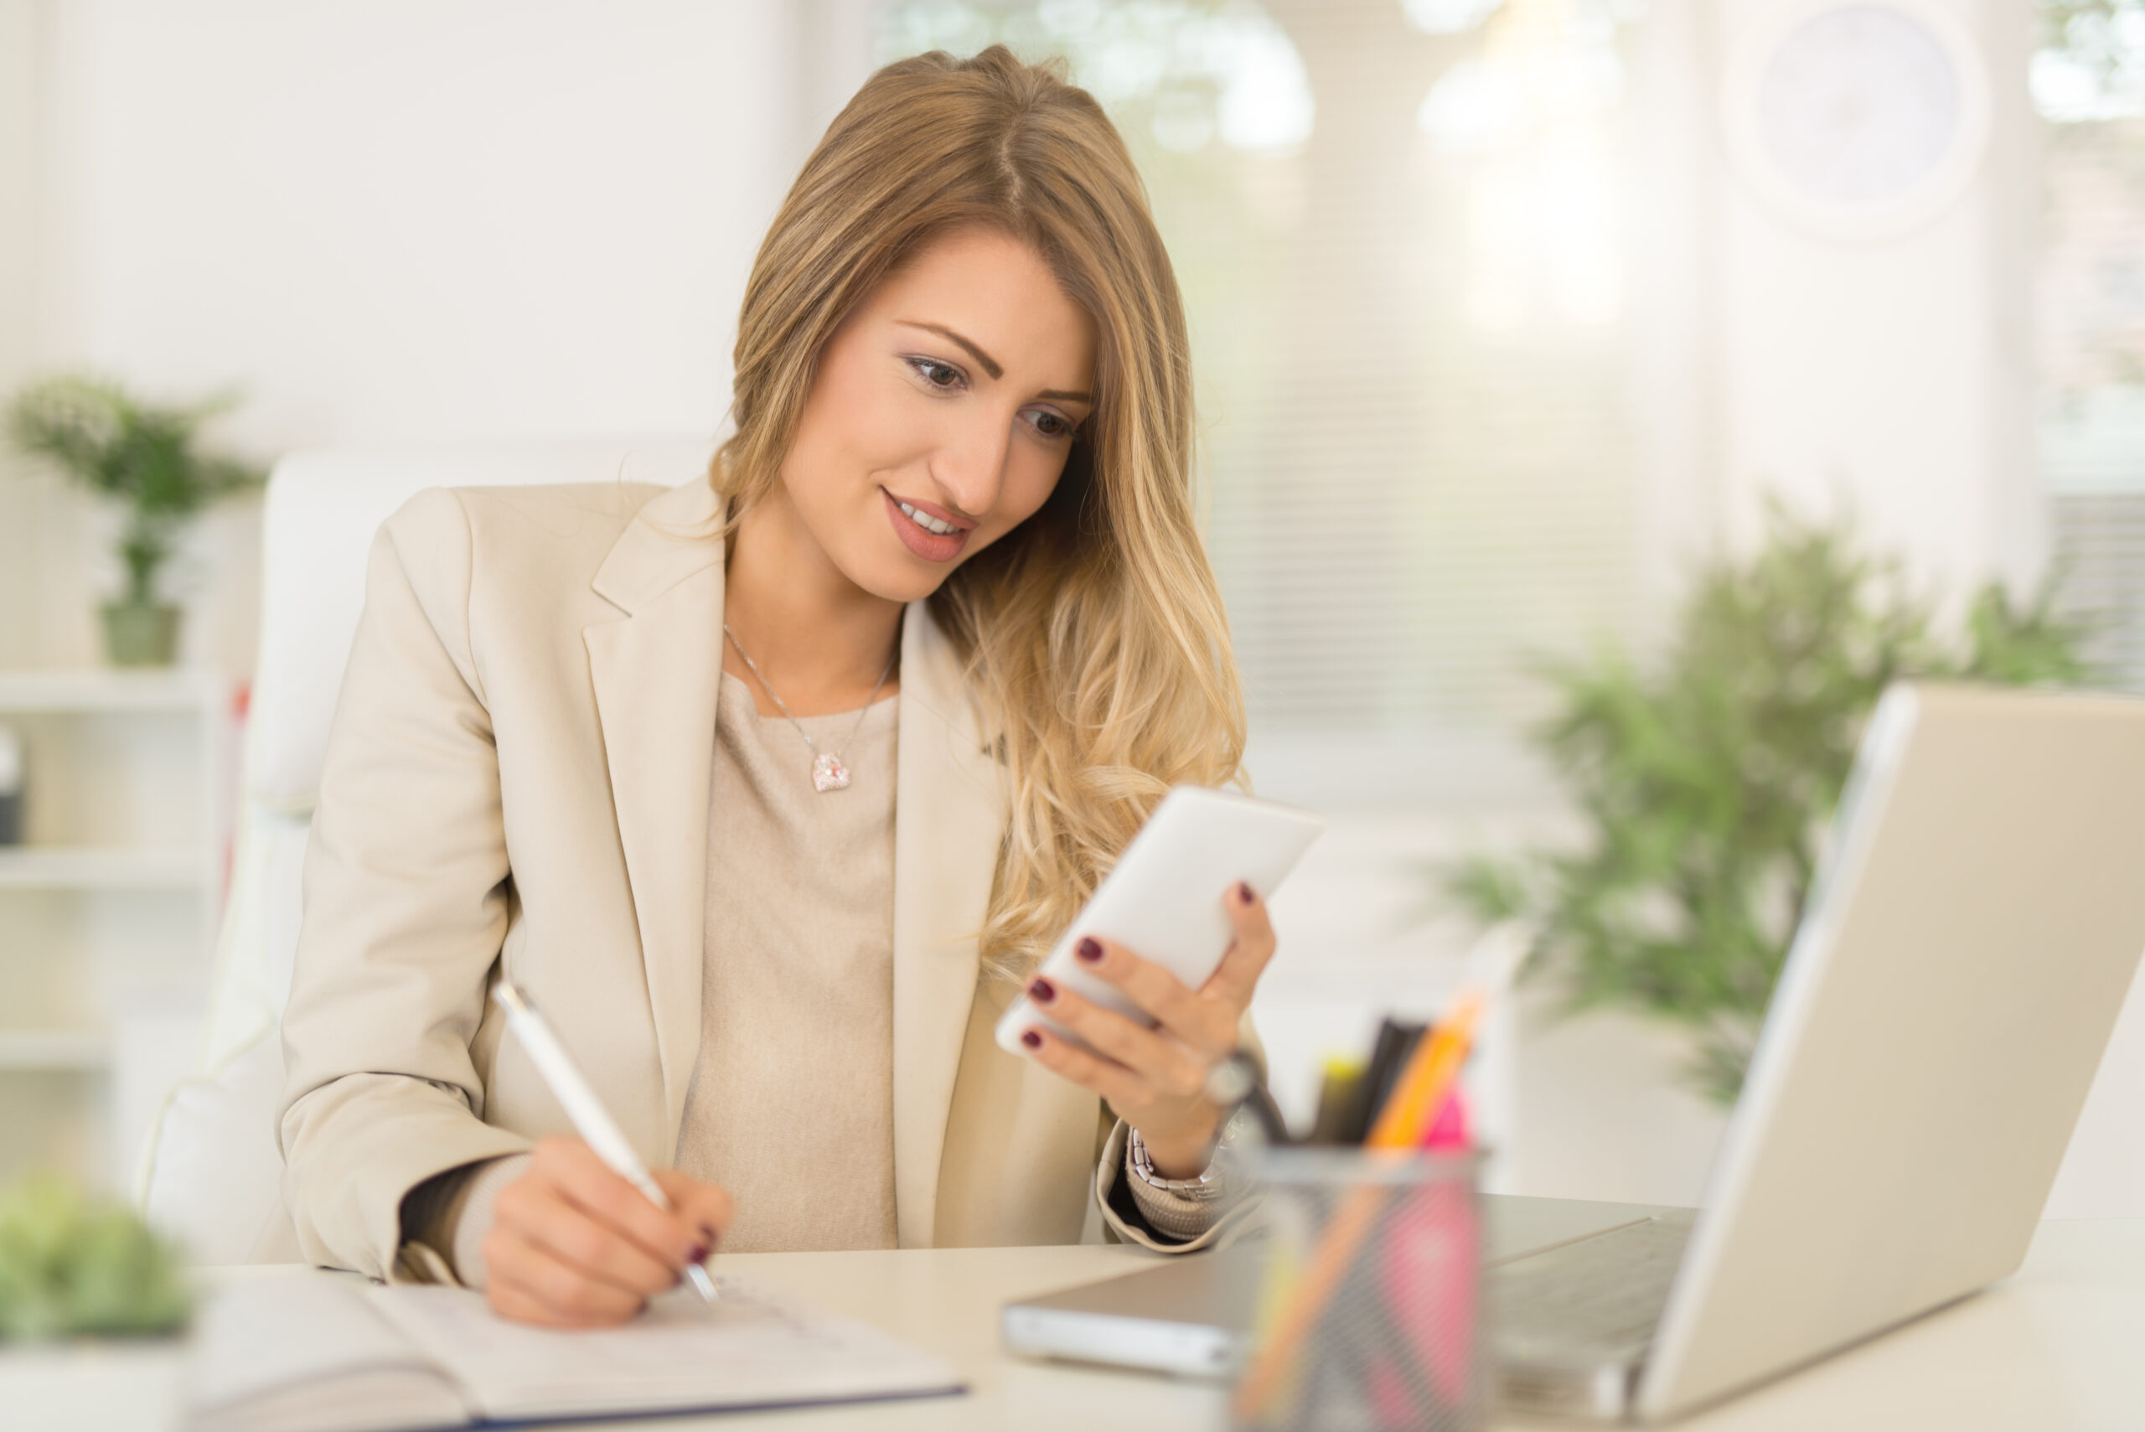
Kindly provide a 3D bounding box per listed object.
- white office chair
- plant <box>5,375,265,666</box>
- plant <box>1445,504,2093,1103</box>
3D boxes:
[{"bbox_3d":[-0.171,0.414,1.412,0.610,1.139,0.660,-1,-1,-2],"label":"white office chair"},{"bbox_3d":[-1.072,-0.218,3.406,0.285,0.326,0.270,-1,-1,0],"label":"plant"},{"bbox_3d":[0.711,0.399,2.942,0.640,1.199,0.620,-1,-1,0],"label":"plant"}]

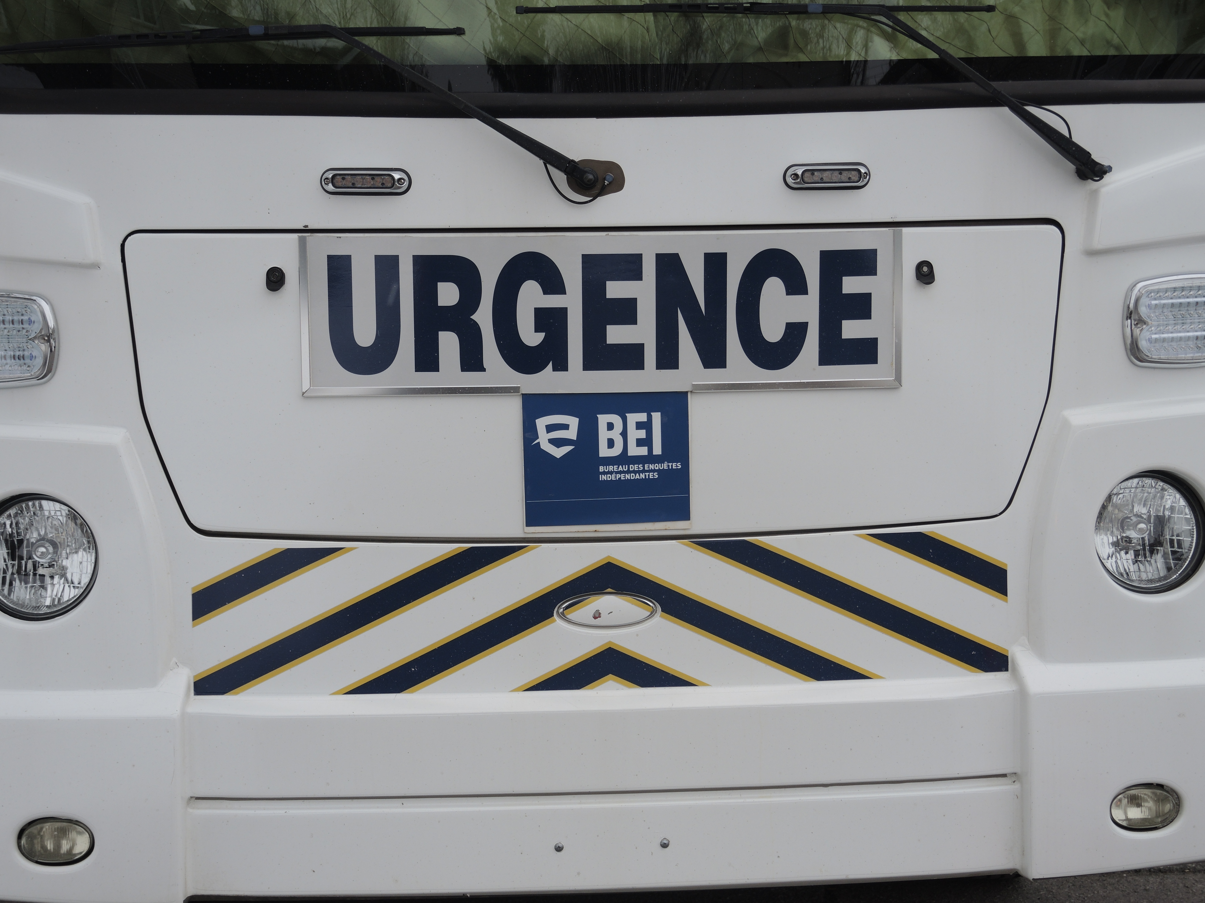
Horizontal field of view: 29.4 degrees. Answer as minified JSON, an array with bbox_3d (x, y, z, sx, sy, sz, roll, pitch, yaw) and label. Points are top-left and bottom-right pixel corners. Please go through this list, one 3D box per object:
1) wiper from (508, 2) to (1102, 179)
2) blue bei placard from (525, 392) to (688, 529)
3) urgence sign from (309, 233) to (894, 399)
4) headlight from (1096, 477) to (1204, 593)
[{"bbox_3d":[0.328,-0.561,3.584,0.914,0.287,0.140,-1,6,-4],"label":"wiper"},{"bbox_3d":[0.006,0.016,3.494,0.254,0.213,0.010,-1,6,-4],"label":"blue bei placard"},{"bbox_3d":[0.003,-0.210,3.470,0.912,0.244,0.022,-1,6,-4],"label":"urgence sign"},{"bbox_3d":[0.846,0.124,3.593,0.178,0.180,0.095,-1,6,-4],"label":"headlight"}]

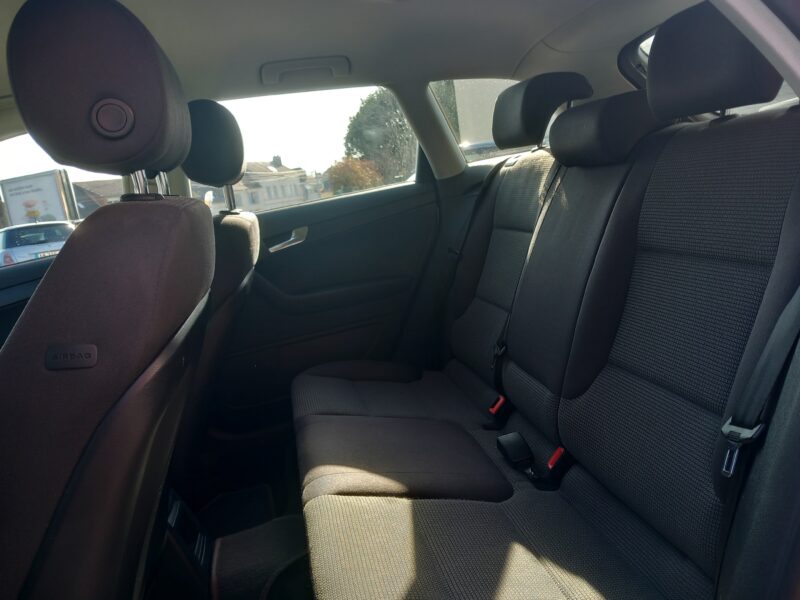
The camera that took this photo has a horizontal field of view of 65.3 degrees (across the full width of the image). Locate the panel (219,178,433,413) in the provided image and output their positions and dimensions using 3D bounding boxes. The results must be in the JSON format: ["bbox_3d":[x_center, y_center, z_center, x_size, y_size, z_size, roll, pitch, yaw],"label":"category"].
[{"bbox_3d":[-0.219,0.000,1.832,0.740,0.630,0.130,-7,10,-10],"label":"panel"}]

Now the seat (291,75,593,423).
[{"bbox_3d":[0.084,-0.076,1.622,0.770,0.910,0.450,-7,10,-10],"label":"seat"}]

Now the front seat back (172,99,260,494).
[{"bbox_3d":[-0.517,-0.004,1.485,0.260,0.920,0.500,13,6,-13],"label":"front seat back"}]

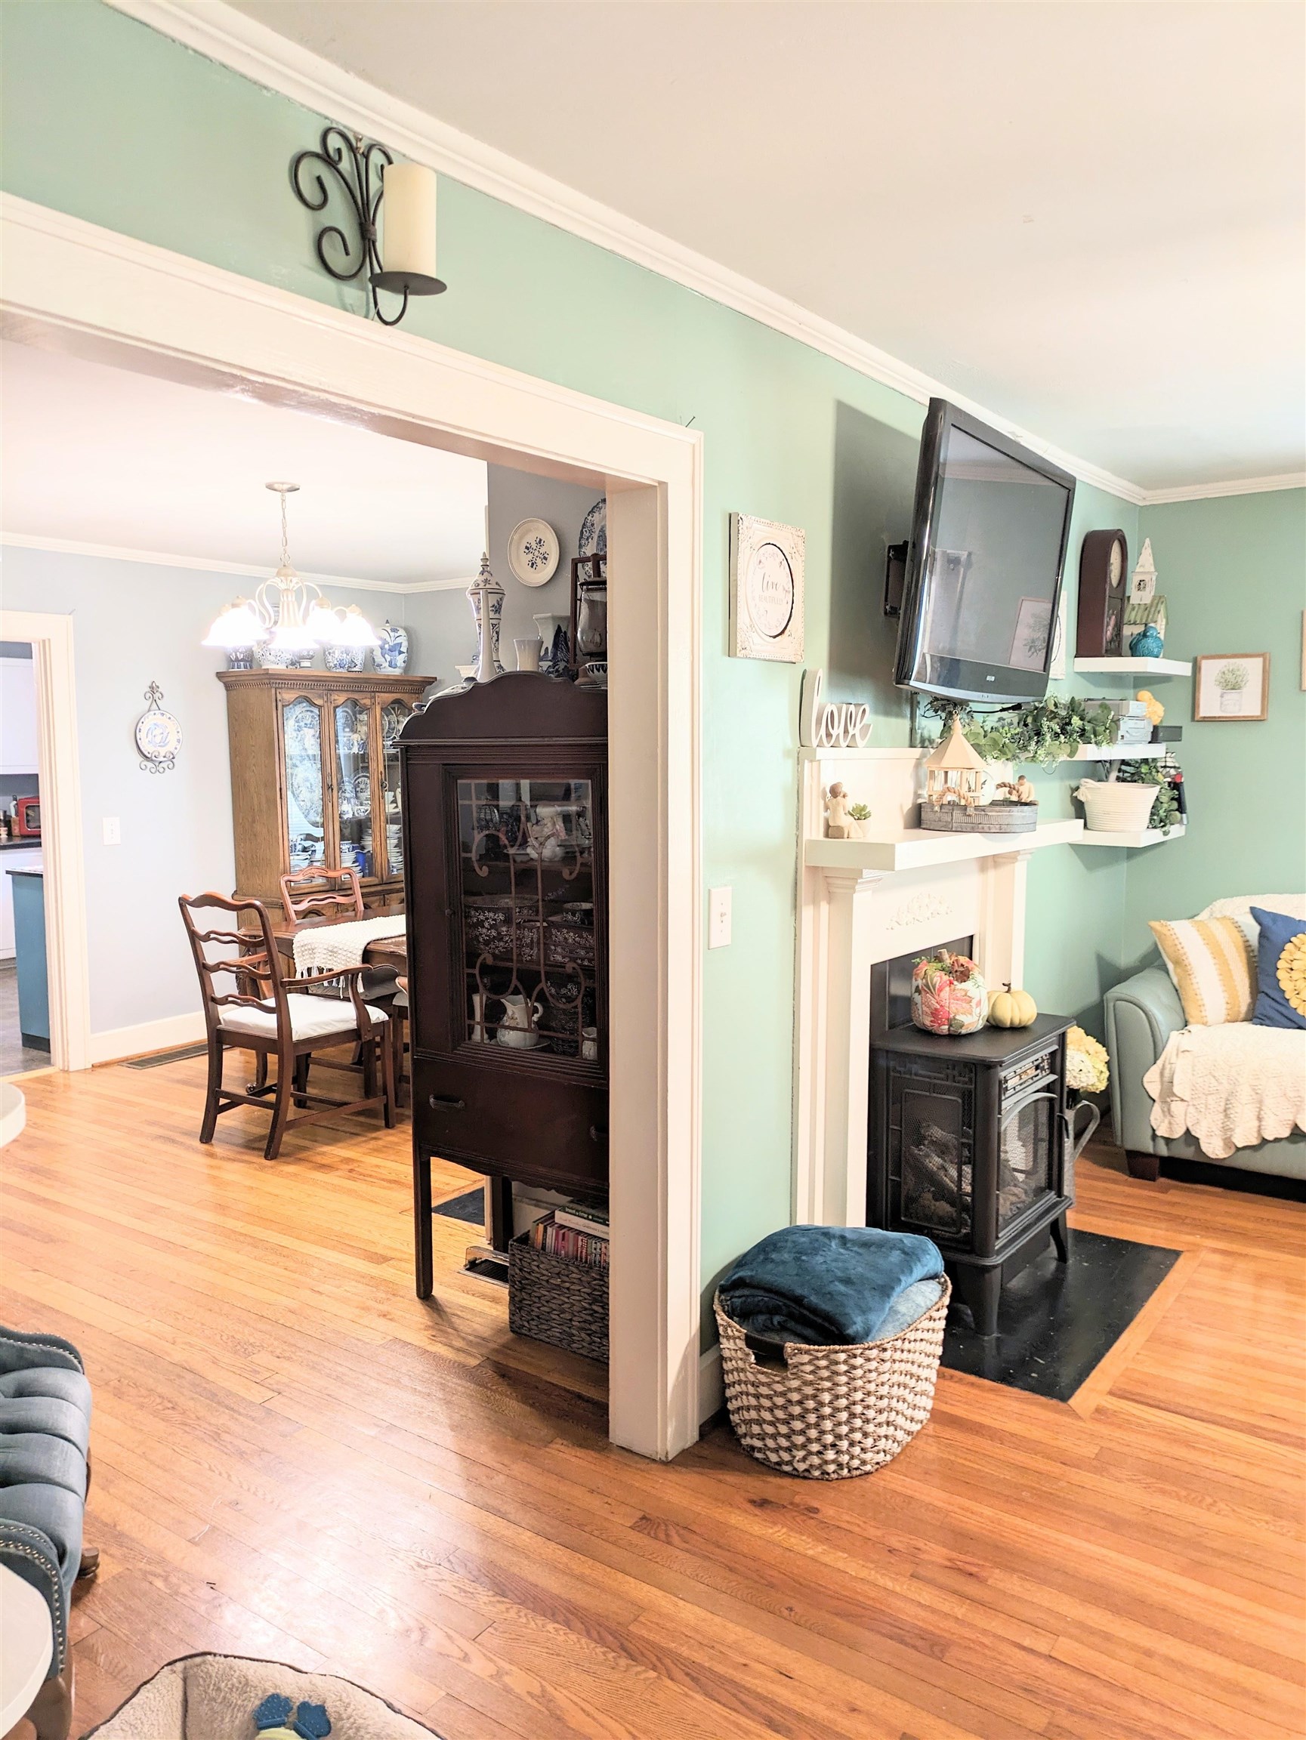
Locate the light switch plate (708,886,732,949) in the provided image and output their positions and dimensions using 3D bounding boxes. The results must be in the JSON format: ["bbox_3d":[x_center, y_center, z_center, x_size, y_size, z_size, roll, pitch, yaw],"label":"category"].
[{"bbox_3d":[0.149,0.103,2.738,0.012,0.131,0.089,4,7,37],"label":"light switch plate"}]

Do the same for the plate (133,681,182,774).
[{"bbox_3d":[-2.377,-0.684,6.065,0.045,0.430,0.255,4,7,36],"label":"plate"}]

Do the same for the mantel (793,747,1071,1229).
[{"bbox_3d":[0.832,0.415,3.465,0.252,1.507,1.273,4,7,37],"label":"mantel"}]

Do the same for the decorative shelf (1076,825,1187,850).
[{"bbox_3d":[1.738,-0.137,4.594,0.257,0.051,0.554,4,7,37],"label":"decorative shelf"}]

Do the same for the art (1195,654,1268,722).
[{"bbox_3d":[2.159,-0.679,4.704,0.264,0.251,0.025,4,7,37],"label":"art"}]

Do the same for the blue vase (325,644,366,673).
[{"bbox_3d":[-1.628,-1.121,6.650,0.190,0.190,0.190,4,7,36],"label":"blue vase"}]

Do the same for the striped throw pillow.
[{"bbox_3d":[2.051,0.370,4.660,0.400,0.400,0.150,-2,-17,-17],"label":"striped throw pillow"}]

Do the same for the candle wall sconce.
[{"bbox_3d":[-0.362,-0.942,1.839,0.165,0.274,0.255,4,7,36],"label":"candle wall sconce"}]

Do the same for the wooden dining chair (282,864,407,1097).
[{"bbox_3d":[-1.308,0.476,5.617,0.550,0.960,0.500,4,7,36],"label":"wooden dining chair"}]

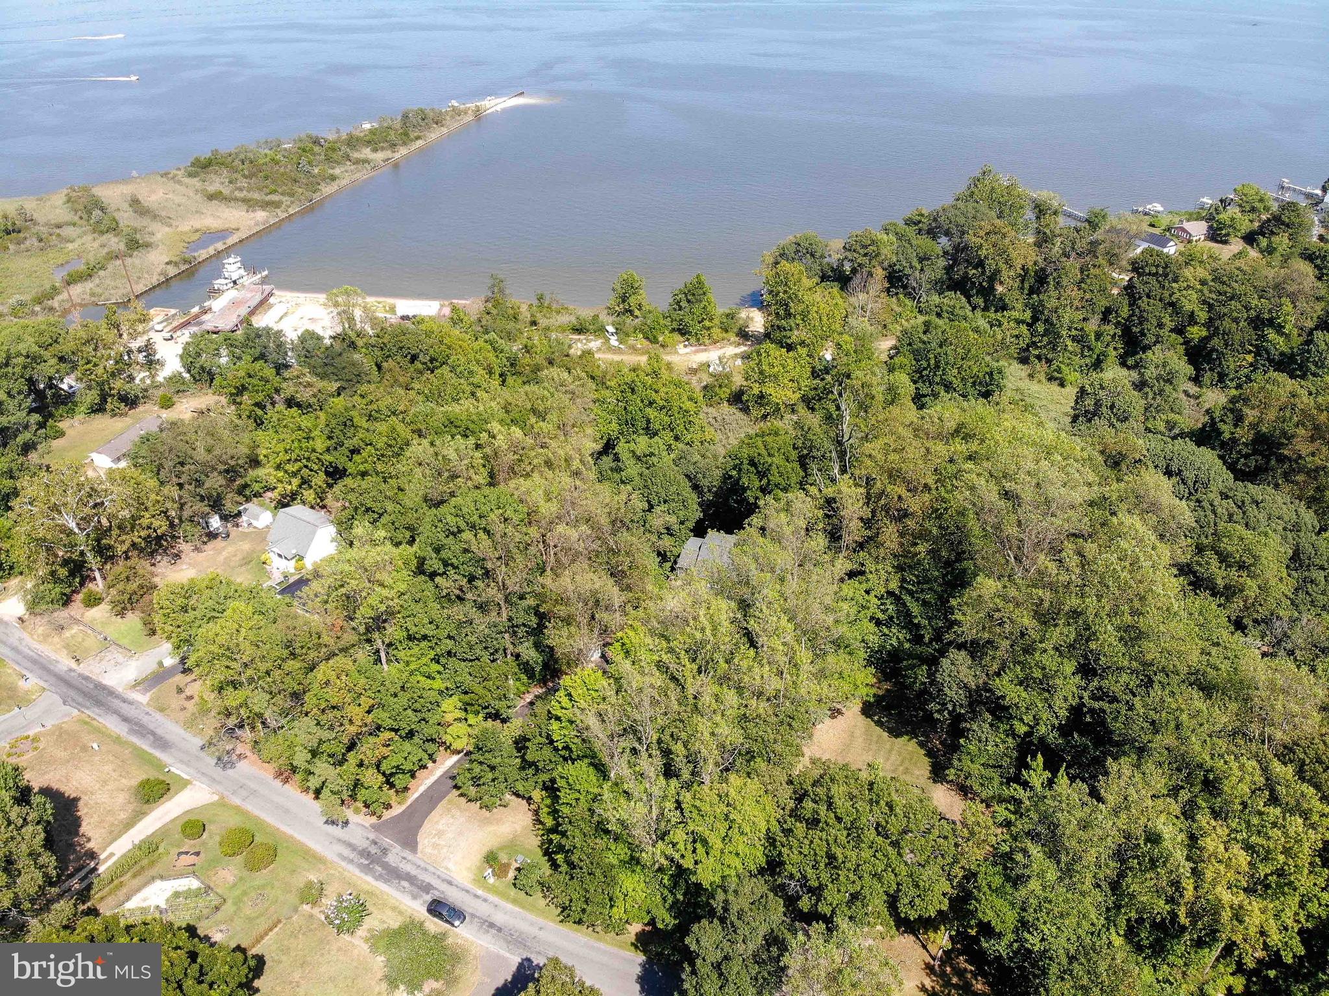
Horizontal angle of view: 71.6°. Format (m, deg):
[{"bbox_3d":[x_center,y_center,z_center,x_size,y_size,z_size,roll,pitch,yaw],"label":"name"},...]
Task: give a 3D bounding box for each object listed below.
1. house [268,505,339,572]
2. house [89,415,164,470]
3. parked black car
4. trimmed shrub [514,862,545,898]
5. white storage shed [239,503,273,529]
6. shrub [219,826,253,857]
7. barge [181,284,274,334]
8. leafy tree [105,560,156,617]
[{"bbox_3d":[-71.648,8.013,180.540,11.100,7.800,10.200,20,39,27],"label":"house"},{"bbox_3d":[-126.053,-13.255,218.689,8.000,4.400,18.200,12,36,17],"label":"house"},{"bbox_3d":[-28.140,53.416,118.897,4.780,1.460,1.840,15,37,21],"label":"parked black car"},{"bbox_3d":[-17.987,50.508,121.831,4.100,3.000,4.100,0,34,0],"label":"trimmed shrub"},{"bbox_3d":[-74.063,3.110,167.894,4.200,2.900,2.900,19,38,27],"label":"white storage shed"},{"bbox_3d":[-59.108,47.462,127.151,4.600,2.100,4.100,-18,38,-24],"label":"shrub"},{"bbox_3d":[-139.500,-61.378,302.372,9.400,2.600,37.000,1,34,1],"label":"barge"},{"bbox_3d":[-97.323,16.496,168.233,8.600,7.500,8.600,0,34,0],"label":"leafy tree"}]

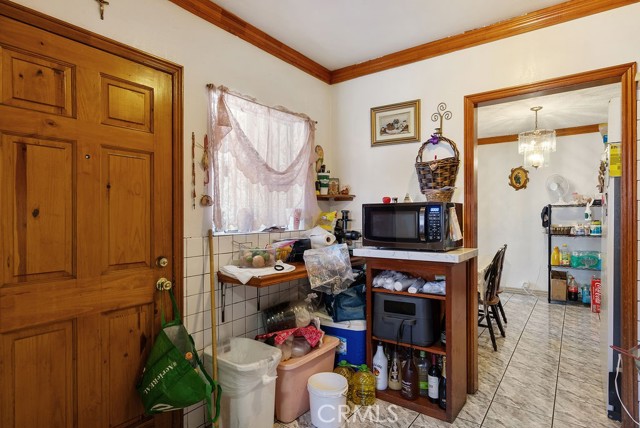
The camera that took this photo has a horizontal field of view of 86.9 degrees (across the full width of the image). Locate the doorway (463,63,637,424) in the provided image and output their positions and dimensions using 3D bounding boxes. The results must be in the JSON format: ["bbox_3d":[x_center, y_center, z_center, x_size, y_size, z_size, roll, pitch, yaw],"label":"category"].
[{"bbox_3d":[1.407,0.210,2.164,0.895,2.080,0.130,0,0,37],"label":"doorway"}]

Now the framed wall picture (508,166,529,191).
[{"bbox_3d":[3.102,-0.558,5.269,0.270,0.380,0.030,0,0,37],"label":"framed wall picture"}]

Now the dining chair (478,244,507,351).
[{"bbox_3d":[1.560,0.785,3.382,0.520,0.930,0.460,0,0,37],"label":"dining chair"}]

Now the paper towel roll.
[{"bbox_3d":[-0.008,0.198,2.530,0.110,0.110,0.260,0,0,-44],"label":"paper towel roll"}]

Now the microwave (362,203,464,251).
[{"bbox_3d":[0.646,0.085,2.381,0.560,0.310,0.450,0,0,37],"label":"microwave"}]

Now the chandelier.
[{"bbox_3d":[2.571,-0.896,4.000,0.380,0.730,0.380,0,0,37],"label":"chandelier"}]

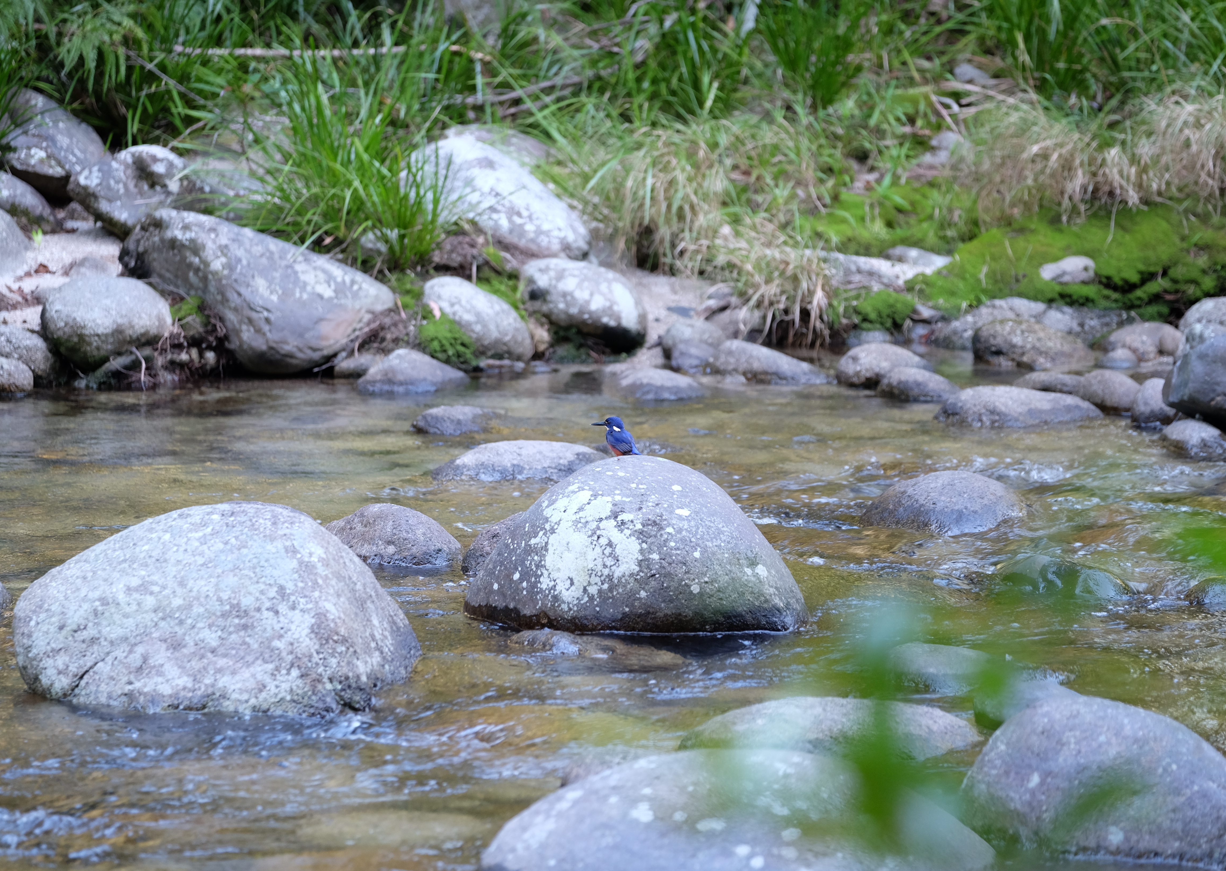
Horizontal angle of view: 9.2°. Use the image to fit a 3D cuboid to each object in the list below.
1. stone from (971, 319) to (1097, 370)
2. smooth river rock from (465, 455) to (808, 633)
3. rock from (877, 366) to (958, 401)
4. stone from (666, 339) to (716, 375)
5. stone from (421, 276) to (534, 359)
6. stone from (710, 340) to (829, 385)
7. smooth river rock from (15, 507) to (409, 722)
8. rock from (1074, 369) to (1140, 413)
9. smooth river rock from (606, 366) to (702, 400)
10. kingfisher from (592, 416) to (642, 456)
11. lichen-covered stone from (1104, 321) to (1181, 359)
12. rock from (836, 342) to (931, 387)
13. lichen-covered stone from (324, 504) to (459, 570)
[{"bbox_3d":[1.404,-0.298,25.450,0.412,0.168,0.290,0,6,0],"label":"stone"},{"bbox_3d":[0.057,0.283,19.000,0.855,0.430,0.700,0,6,0],"label":"smooth river rock"},{"bbox_3d":[0.926,-0.152,23.200,0.250,0.112,0.190,0,6,0],"label":"rock"},{"bbox_3d":[0.255,-0.251,24.700,0.169,0.115,0.135,0,5,0],"label":"stone"},{"bbox_3d":[-0.429,-0.373,24.200,0.350,0.260,0.280,0,6,0],"label":"stone"},{"bbox_3d":[0.488,-0.225,23.650,0.360,0.135,0.240,0,6,0],"label":"stone"},{"bbox_3d":[-0.926,0.417,17.800,0.945,0.490,0.750,0,6,0],"label":"smooth river rock"},{"bbox_3d":[1.536,-0.138,23.700,0.213,0.131,0.181,0,5,0],"label":"rock"},{"bbox_3d":[0.129,-0.153,23.250,0.300,0.100,0.220,0,6,0],"label":"smooth river rock"},{"bbox_3d":[0.010,0.005,19.300,0.135,0.108,0.058,3,7,26],"label":"kingfisher"},{"bbox_3d":[1.764,-0.310,25.400,0.272,0.130,0.218,0,5,0],"label":"lichen-covered stone"},{"bbox_3d":[0.836,-0.215,23.550,0.295,0.135,0.230,0,6,0],"label":"rock"},{"bbox_3d":[-0.554,0.269,19.100,0.353,0.190,0.300,0,5,0],"label":"lichen-covered stone"}]

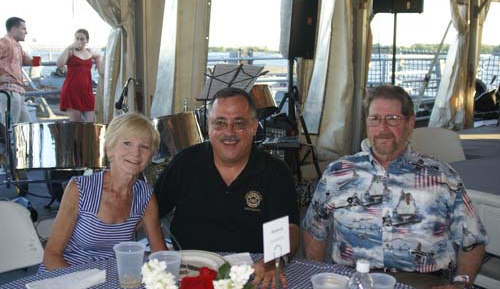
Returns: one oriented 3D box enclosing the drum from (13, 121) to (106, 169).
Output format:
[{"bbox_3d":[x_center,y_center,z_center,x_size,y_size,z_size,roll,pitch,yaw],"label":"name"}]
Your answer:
[{"bbox_3d":[-1.220,0.006,3.750,0.600,0.280,0.600,0,-1,0],"label":"drum"}]

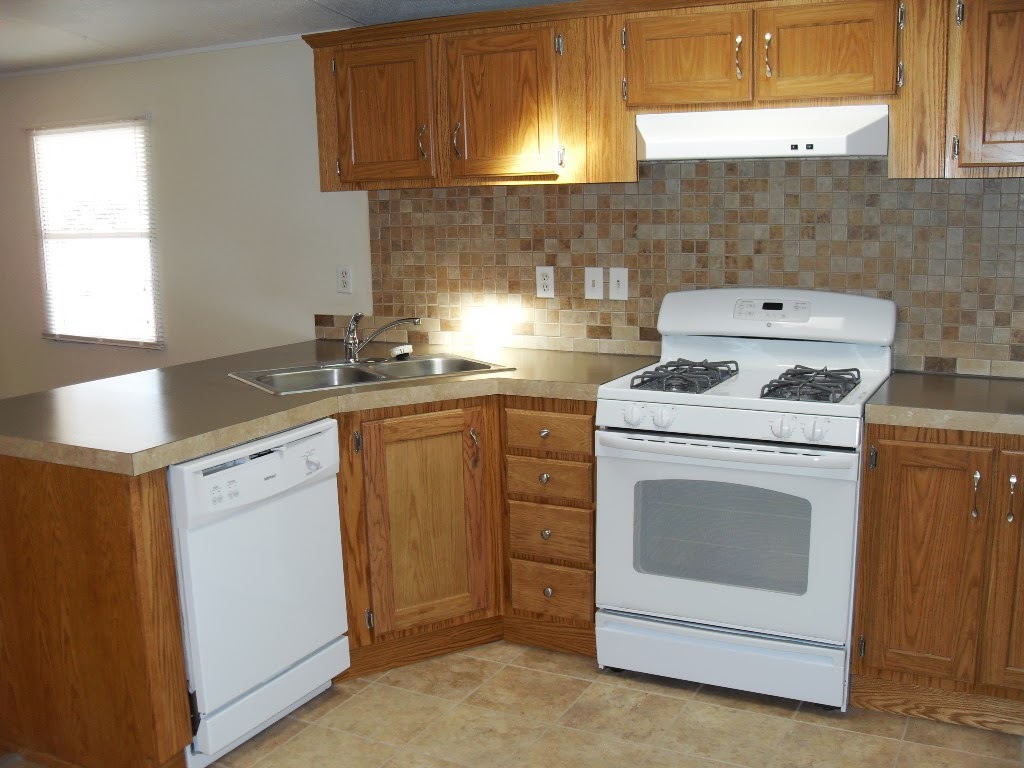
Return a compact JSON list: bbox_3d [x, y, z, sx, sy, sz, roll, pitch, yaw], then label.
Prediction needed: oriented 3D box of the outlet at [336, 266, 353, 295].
[{"bbox_3d":[-0.676,-0.420,4.044,0.071,0.115,0.010,4,11,26],"label":"outlet"}]

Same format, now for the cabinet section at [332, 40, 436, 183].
[{"bbox_3d":[-0.388,-0.980,3.684,0.431,0.480,0.317,4,11,26],"label":"cabinet section"}]

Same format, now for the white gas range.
[{"bbox_3d":[0.723,0.298,3.106,0.765,1.149,0.640,4,11,26],"label":"white gas range"}]

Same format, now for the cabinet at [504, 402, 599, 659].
[{"bbox_3d":[0.239,0.411,3.423,0.330,0.833,0.575,4,11,26],"label":"cabinet"}]

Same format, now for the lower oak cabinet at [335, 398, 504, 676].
[{"bbox_3d":[-0.436,0.433,3.355,0.580,0.833,0.600,-7,11,-30],"label":"lower oak cabinet"}]

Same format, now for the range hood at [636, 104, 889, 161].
[{"bbox_3d":[0.759,-0.761,3.039,0.757,0.139,0.430,4,11,26],"label":"range hood"}]

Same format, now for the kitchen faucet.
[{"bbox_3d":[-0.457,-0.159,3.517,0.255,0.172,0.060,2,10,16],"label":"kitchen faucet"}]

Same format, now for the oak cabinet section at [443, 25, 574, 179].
[{"bbox_3d":[0.034,-0.953,3.476,0.436,0.480,0.317,4,11,26],"label":"oak cabinet section"}]

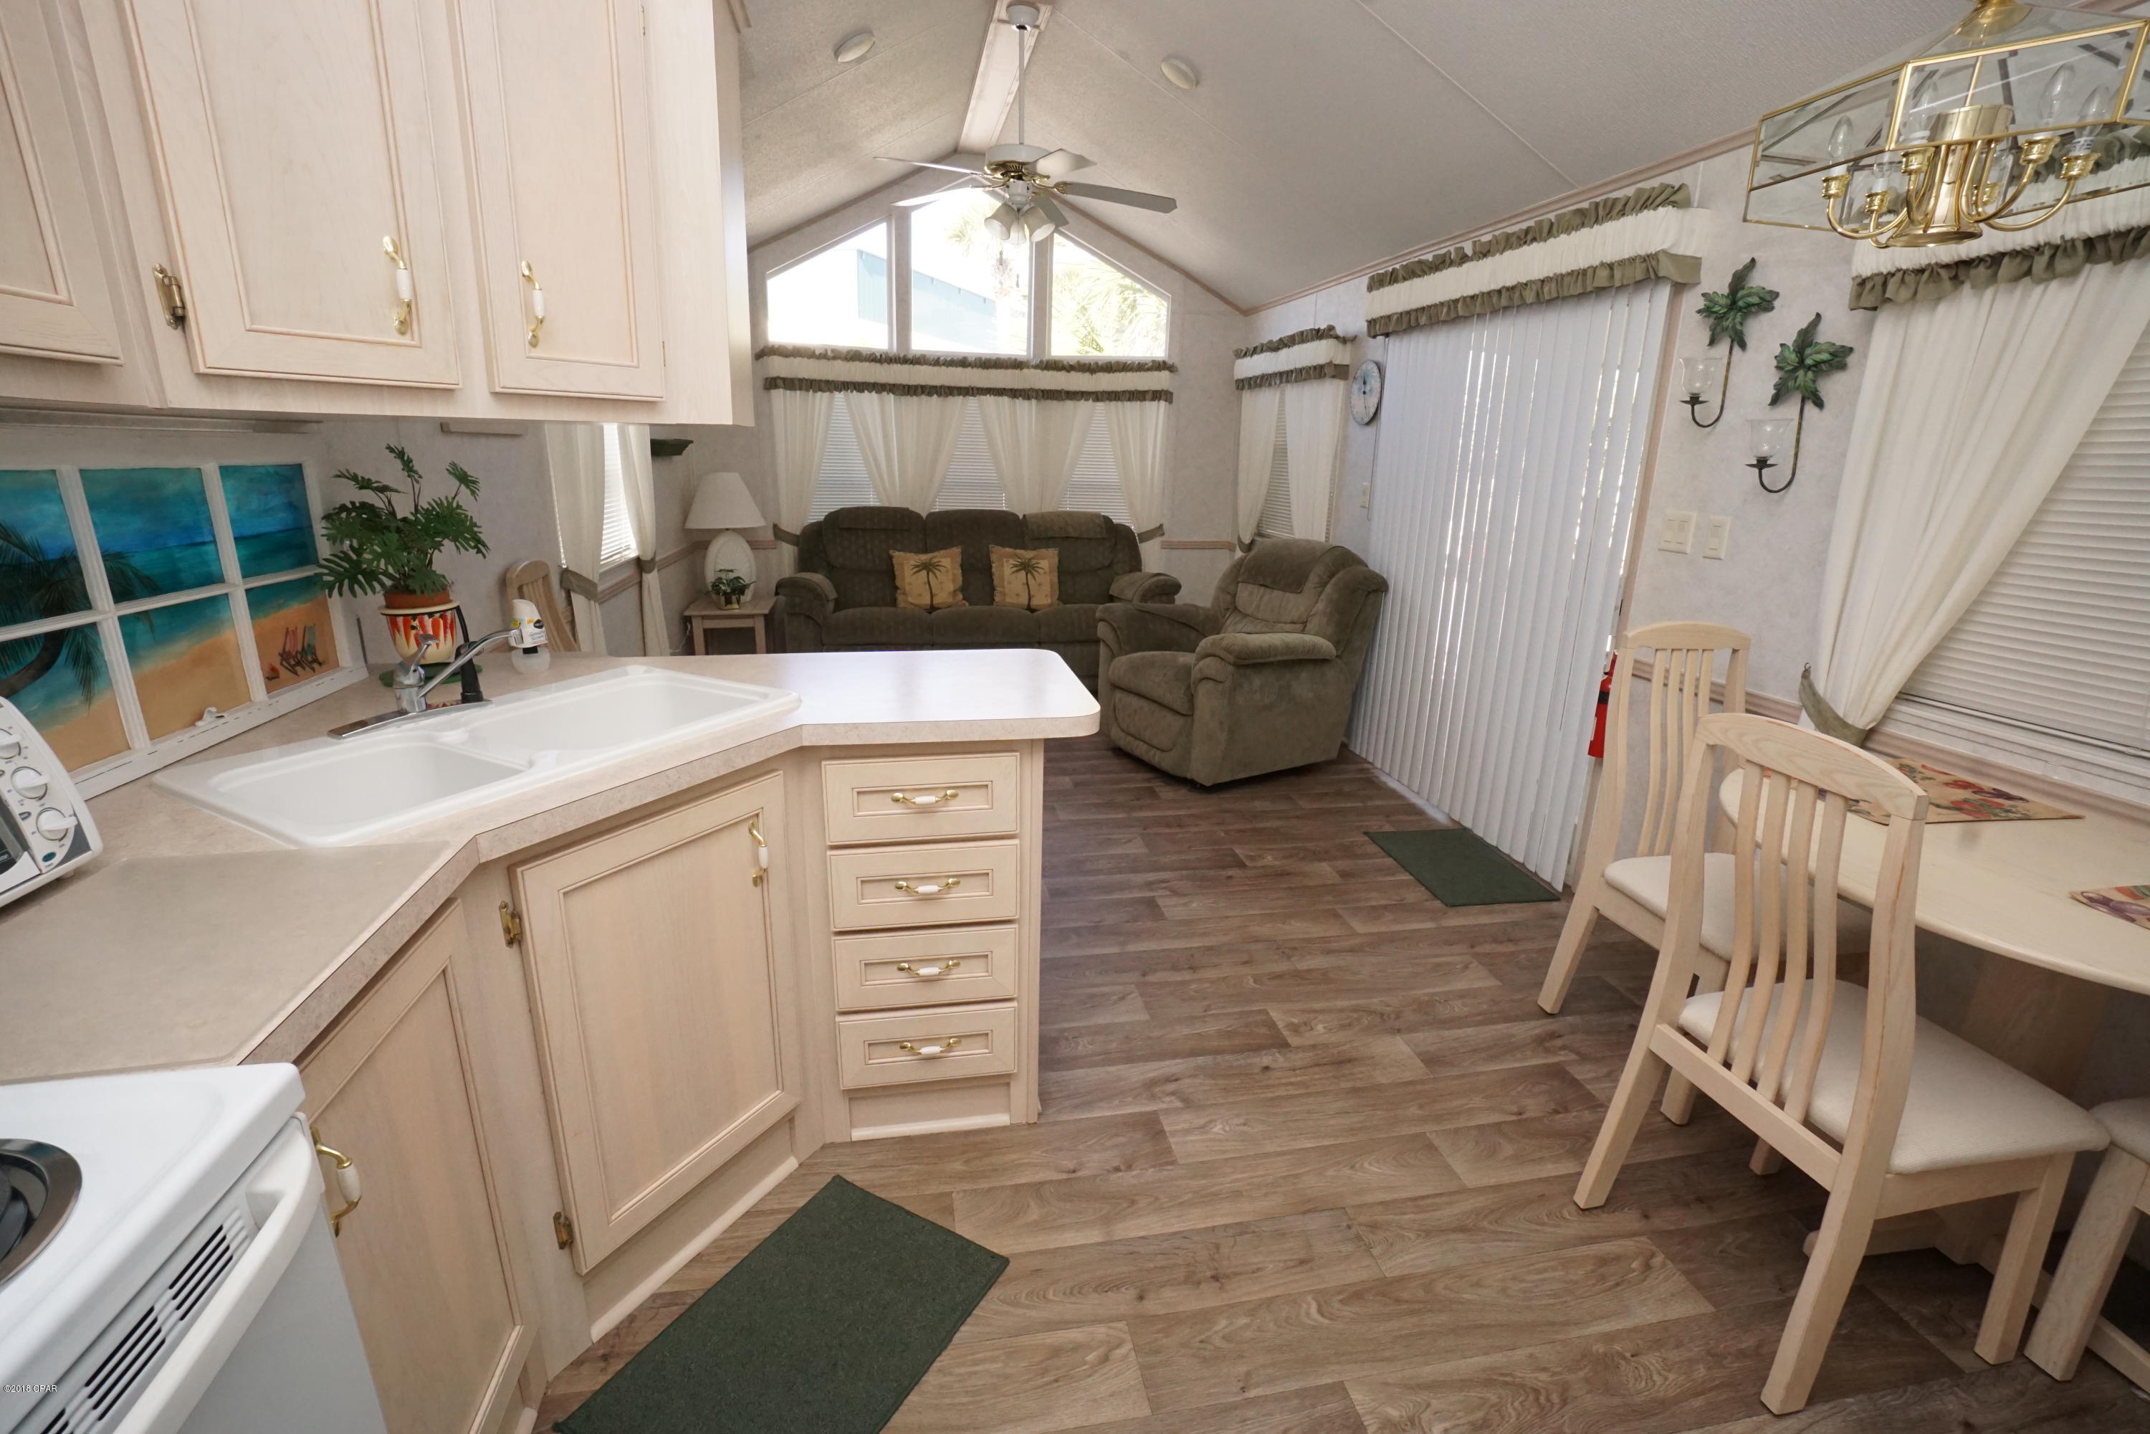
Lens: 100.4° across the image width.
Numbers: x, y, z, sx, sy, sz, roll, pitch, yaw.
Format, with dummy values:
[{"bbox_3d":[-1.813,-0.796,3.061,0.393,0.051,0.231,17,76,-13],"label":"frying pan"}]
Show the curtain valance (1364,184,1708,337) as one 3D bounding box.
[{"bbox_3d":[1.517,-1.559,3.190,0.150,0.245,1.630,-1,17,-11],"label":"curtain valance"}]

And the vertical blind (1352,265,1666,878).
[{"bbox_3d":[1.519,-0.542,3.478,0.100,1.910,1.510,-2,17,-11],"label":"vertical blind"}]

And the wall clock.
[{"bbox_3d":[1.374,-1.532,4.229,0.040,0.290,0.290,-2,17,-11],"label":"wall clock"}]

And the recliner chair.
[{"bbox_3d":[0.742,-0.307,4.237,0.980,1.020,0.900,-8,19,-30],"label":"recliner chair"}]

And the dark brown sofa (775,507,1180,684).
[{"bbox_3d":[-0.535,-0.619,5.158,2.180,1.030,0.960,-2,17,-11],"label":"dark brown sofa"}]

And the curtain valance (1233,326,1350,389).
[{"bbox_3d":[1.172,-1.968,4.981,0.120,0.235,1.310,-2,17,-11],"label":"curtain valance"}]

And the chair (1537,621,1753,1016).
[{"bbox_3d":[1.517,0.330,2.086,0.450,1.040,0.530,-1,17,-9],"label":"chair"}]

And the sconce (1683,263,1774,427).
[{"bbox_3d":[1.690,-0.991,2.391,0.180,0.420,0.250,-2,17,-11],"label":"sconce"}]

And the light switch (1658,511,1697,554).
[{"bbox_3d":[1.731,-0.535,2.582,0.012,0.114,0.113,-1,17,-11],"label":"light switch"}]

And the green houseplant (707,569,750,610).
[{"bbox_3d":[-1.849,-0.682,4.787,0.210,0.200,0.190,-2,17,-11],"label":"green houseplant"}]

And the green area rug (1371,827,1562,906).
[{"bbox_3d":[1.371,0.523,3.203,0.440,0.010,0.580,-1,17,-9],"label":"green area rug"}]

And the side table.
[{"bbox_3d":[-1.825,-0.351,4.861,0.390,0.520,0.550,-1,17,-11],"label":"side table"}]

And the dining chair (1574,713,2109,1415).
[{"bbox_3d":[1.268,0.510,1.473,0.530,1.040,0.450,-2,17,-13],"label":"dining chair"}]

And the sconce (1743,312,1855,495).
[{"bbox_3d":[1.716,-0.762,2.188,0.160,0.410,0.210,-1,17,-11],"label":"sconce"}]

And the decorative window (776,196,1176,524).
[{"bbox_3d":[-0.568,-2.077,5.370,2.350,1.840,0.120,-2,17,-11],"label":"decorative window"}]

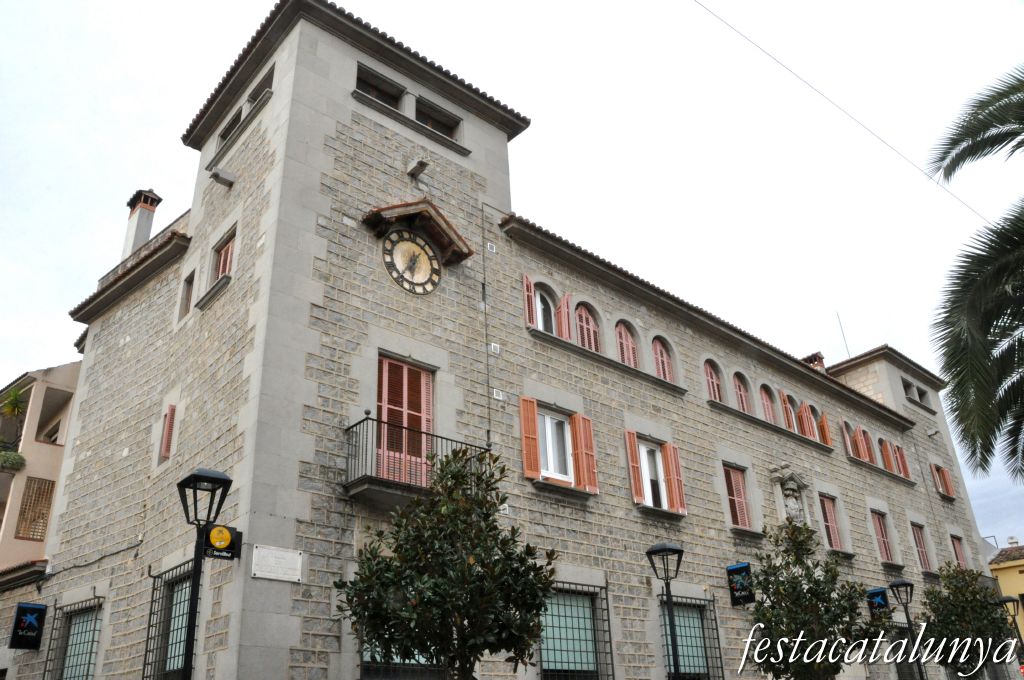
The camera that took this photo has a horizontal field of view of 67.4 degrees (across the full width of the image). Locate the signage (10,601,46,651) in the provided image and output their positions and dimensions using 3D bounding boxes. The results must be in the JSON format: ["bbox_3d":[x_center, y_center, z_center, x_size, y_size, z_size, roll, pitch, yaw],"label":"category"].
[{"bbox_3d":[-9.150,5.416,14.500,0.110,0.820,0.550,-21,-32,30],"label":"signage"}]

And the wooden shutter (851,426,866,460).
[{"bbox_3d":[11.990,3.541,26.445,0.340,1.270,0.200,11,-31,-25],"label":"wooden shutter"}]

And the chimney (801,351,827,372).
[{"bbox_3d":[10.962,1.078,27.666,0.567,1.143,0.597,21,-36,-37],"label":"chimney"}]

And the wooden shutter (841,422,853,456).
[{"bbox_3d":[11.040,3.163,25.249,0.060,1.320,0.450,-19,-31,28],"label":"wooden shutter"}]

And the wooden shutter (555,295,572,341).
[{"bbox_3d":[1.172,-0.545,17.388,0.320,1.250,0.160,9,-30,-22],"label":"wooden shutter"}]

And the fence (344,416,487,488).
[{"bbox_3d":[-1.493,2.063,12.520,2.460,0.950,0.650,21,-35,-38],"label":"fence"}]

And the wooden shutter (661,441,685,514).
[{"bbox_3d":[3.784,3.168,17.919,0.433,1.658,0.196,21,-36,-37],"label":"wooden shutter"}]

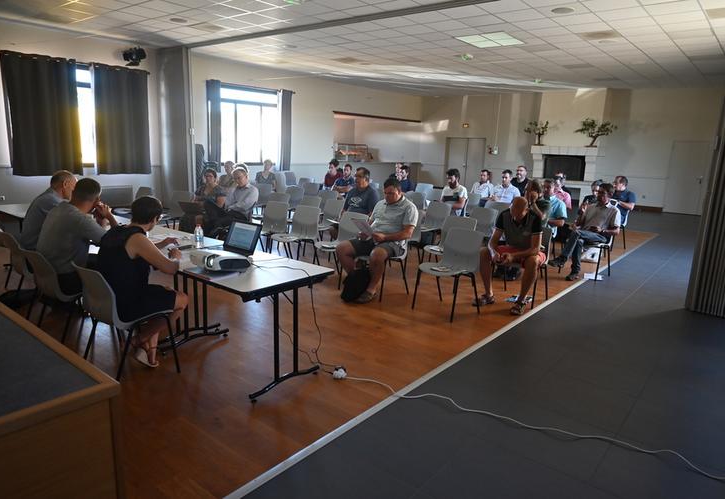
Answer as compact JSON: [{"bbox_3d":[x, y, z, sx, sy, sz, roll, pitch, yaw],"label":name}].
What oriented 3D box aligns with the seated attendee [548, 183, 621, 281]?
[{"bbox_3d":[2.903,-0.249,6.470,0.920,1.250,0.640,-8,15,-39],"label":"seated attendee"}]

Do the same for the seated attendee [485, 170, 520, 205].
[{"bbox_3d":[2.407,-0.779,8.901,0.820,1.290,0.550,-9,16,-42],"label":"seated attendee"}]

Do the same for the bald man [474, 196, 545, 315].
[{"bbox_3d":[1.600,0.015,5.266,0.640,1.160,0.770,13,16,43],"label":"bald man"}]

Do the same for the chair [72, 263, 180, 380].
[{"bbox_3d":[-1.658,0.476,3.451,0.520,0.810,0.530,12,16,40],"label":"chair"}]

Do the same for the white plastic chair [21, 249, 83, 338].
[{"bbox_3d":[-2.135,0.364,3.801,0.500,0.810,0.530,13,16,42],"label":"white plastic chair"}]

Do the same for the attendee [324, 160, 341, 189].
[{"bbox_3d":[-0.824,-1.226,10.367,0.500,1.280,0.800,12,15,38],"label":"attendee"}]

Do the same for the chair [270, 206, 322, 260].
[{"bbox_3d":[-0.843,-0.113,6.267,0.500,0.810,0.530,13,16,41],"label":"chair"}]

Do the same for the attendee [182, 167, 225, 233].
[{"bbox_3d":[-2.302,-0.542,7.156,0.540,1.210,0.820,9,14,28],"label":"attendee"}]

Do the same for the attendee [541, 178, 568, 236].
[{"bbox_3d":[2.309,-0.288,6.595,0.550,1.250,0.850,13,16,43],"label":"attendee"}]

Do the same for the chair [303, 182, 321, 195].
[{"bbox_3d":[-1.126,-0.889,9.854,0.500,0.800,0.510,10,14,32],"label":"chair"}]

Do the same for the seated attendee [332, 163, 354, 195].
[{"bbox_3d":[-0.469,-0.947,9.207,0.500,1.235,0.800,13,16,40],"label":"seated attendee"}]

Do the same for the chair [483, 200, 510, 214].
[{"bbox_3d":[1.931,-0.290,7.632,0.510,0.800,0.500,-9,16,-42],"label":"chair"}]

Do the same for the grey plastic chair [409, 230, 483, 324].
[{"bbox_3d":[0.867,0.233,4.996,0.510,0.800,0.500,-9,16,-41],"label":"grey plastic chair"}]

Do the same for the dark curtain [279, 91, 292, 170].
[{"bbox_3d":[-2.112,-3.282,13.836,0.140,2.170,0.360,12,15,38],"label":"dark curtain"}]

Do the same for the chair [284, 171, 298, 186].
[{"bbox_3d":[-1.865,-1.624,13.180,0.500,0.810,0.530,-4,13,-27],"label":"chair"}]

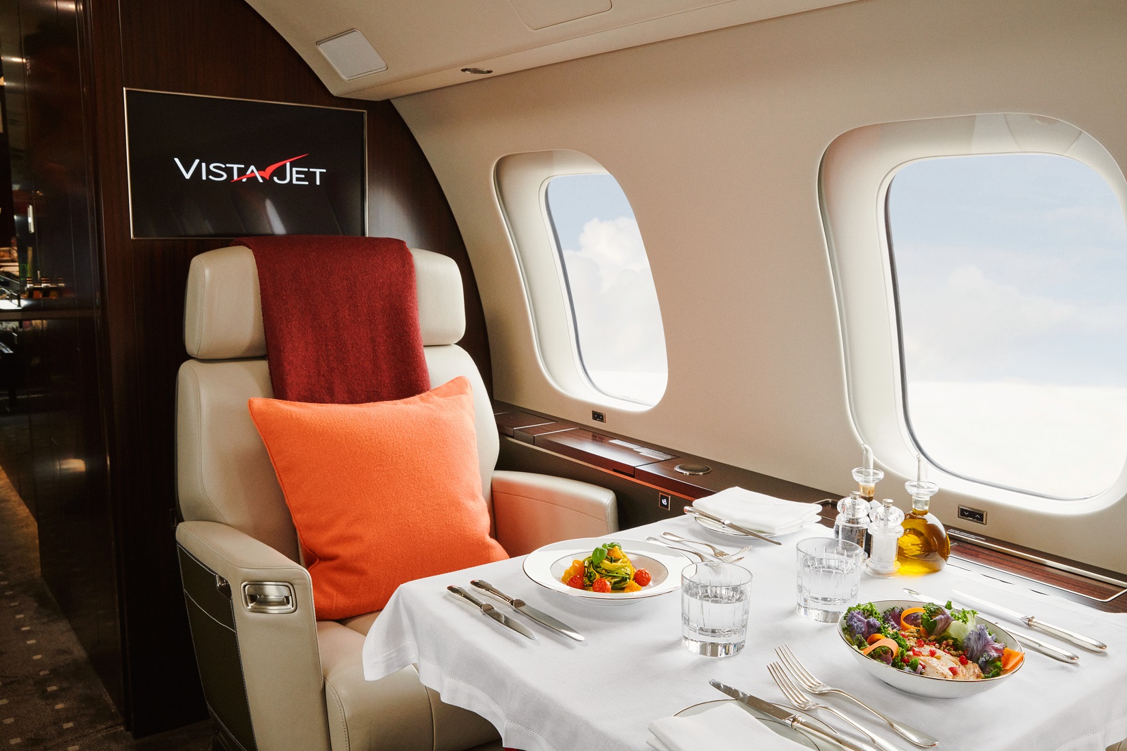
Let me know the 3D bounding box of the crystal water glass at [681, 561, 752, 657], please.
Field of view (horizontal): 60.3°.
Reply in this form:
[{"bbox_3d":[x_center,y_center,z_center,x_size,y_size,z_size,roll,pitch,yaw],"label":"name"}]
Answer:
[{"bbox_3d":[0.187,0.287,1.190,0.086,0.089,0.086,1,9,0],"label":"crystal water glass"}]

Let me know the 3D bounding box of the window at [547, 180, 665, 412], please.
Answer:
[{"bbox_3d":[0.113,-0.205,2.298,0.045,0.565,0.390,-28,24,-32],"label":"window"}]

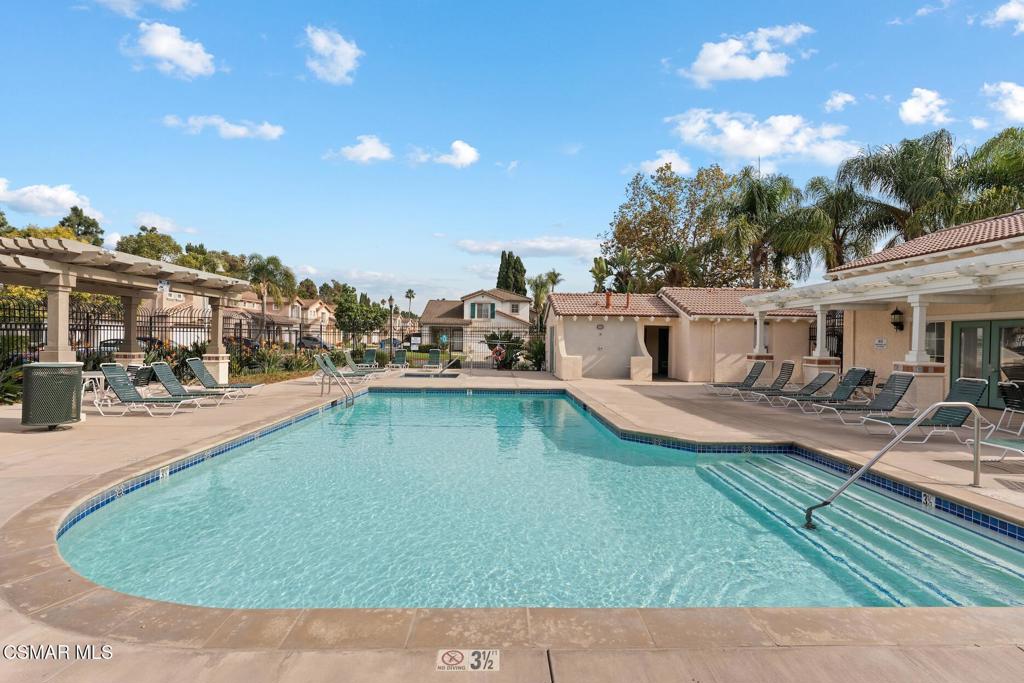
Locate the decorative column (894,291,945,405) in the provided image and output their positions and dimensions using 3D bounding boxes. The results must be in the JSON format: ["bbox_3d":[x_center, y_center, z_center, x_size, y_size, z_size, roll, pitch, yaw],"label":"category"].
[{"bbox_3d":[10.307,0.241,11.542,0.700,2.820,0.700,1,0,-2],"label":"decorative column"}]

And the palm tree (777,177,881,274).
[{"bbox_3d":[15.500,-3.310,22.000,5.200,9.500,5.200,0,0,0],"label":"palm tree"}]

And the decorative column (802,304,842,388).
[{"bbox_3d":[10.199,0.220,15.007,0.700,2.820,0.700,1,0,-2],"label":"decorative column"}]

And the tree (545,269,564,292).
[{"bbox_3d":[7.000,-5.410,75.000,3.400,13.000,3.400,0,0,0],"label":"tree"}]

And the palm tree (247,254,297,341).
[{"bbox_3d":[-21.471,-3.334,40.024,3.900,8.627,3.900,1,0,-2],"label":"palm tree"}]

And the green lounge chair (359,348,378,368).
[{"bbox_3d":[-7.080,0.921,22.500,0.660,1.030,1.830,0,0,-1],"label":"green lounge chair"}]

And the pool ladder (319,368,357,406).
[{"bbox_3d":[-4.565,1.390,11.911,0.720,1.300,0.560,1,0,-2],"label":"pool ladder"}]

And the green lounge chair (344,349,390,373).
[{"bbox_3d":[-5.767,0.856,18.105,1.750,1.000,0.650,1,0,-2],"label":"green lounge chair"}]

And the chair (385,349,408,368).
[{"bbox_3d":[-5.620,0.921,22.500,0.660,1.030,1.830,0,0,-1],"label":"chair"}]

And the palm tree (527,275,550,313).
[{"bbox_3d":[2.956,-3.176,52.025,2.750,8.961,2.750,1,0,-2],"label":"palm tree"}]

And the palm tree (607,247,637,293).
[{"bbox_3d":[6.917,-2.278,29.021,2.000,7.552,2.000,1,0,-2],"label":"palm tree"}]

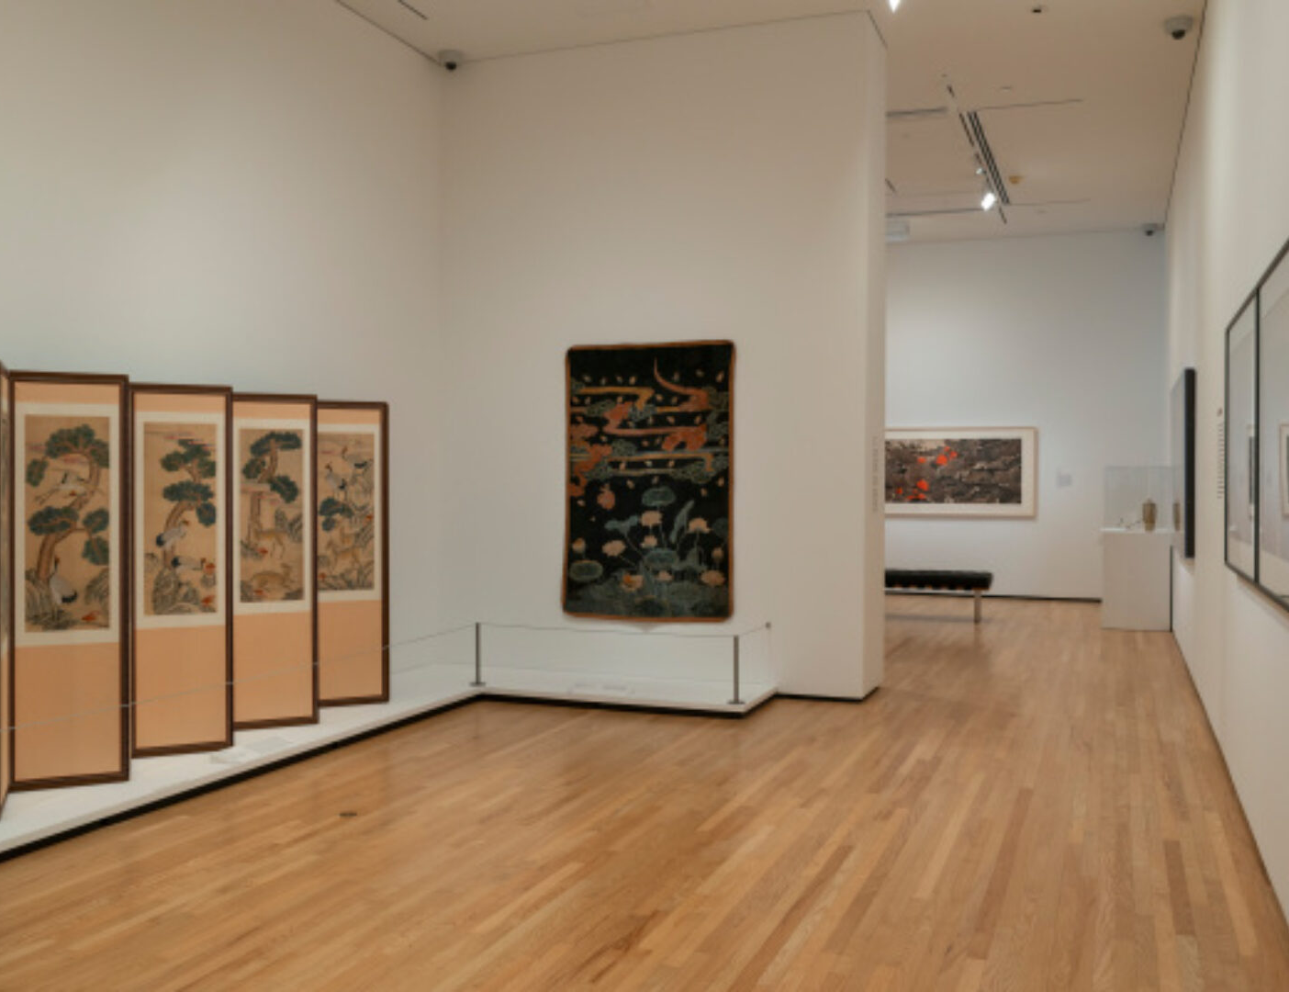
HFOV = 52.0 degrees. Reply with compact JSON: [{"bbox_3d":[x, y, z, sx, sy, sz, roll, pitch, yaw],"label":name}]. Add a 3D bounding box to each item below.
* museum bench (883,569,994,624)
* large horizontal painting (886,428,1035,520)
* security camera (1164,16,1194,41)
[{"bbox_3d":[2.673,1.004,13.220,1.560,0.460,0.580,0,1,20],"label":"museum bench"},{"bbox_3d":[3.567,-0.264,15.801,2.160,1.065,0.050,0,1,20],"label":"large horizontal painting"},{"bbox_3d":[3.361,-2.924,8.313,0.185,0.120,0.185,0,1,20],"label":"security camera"}]

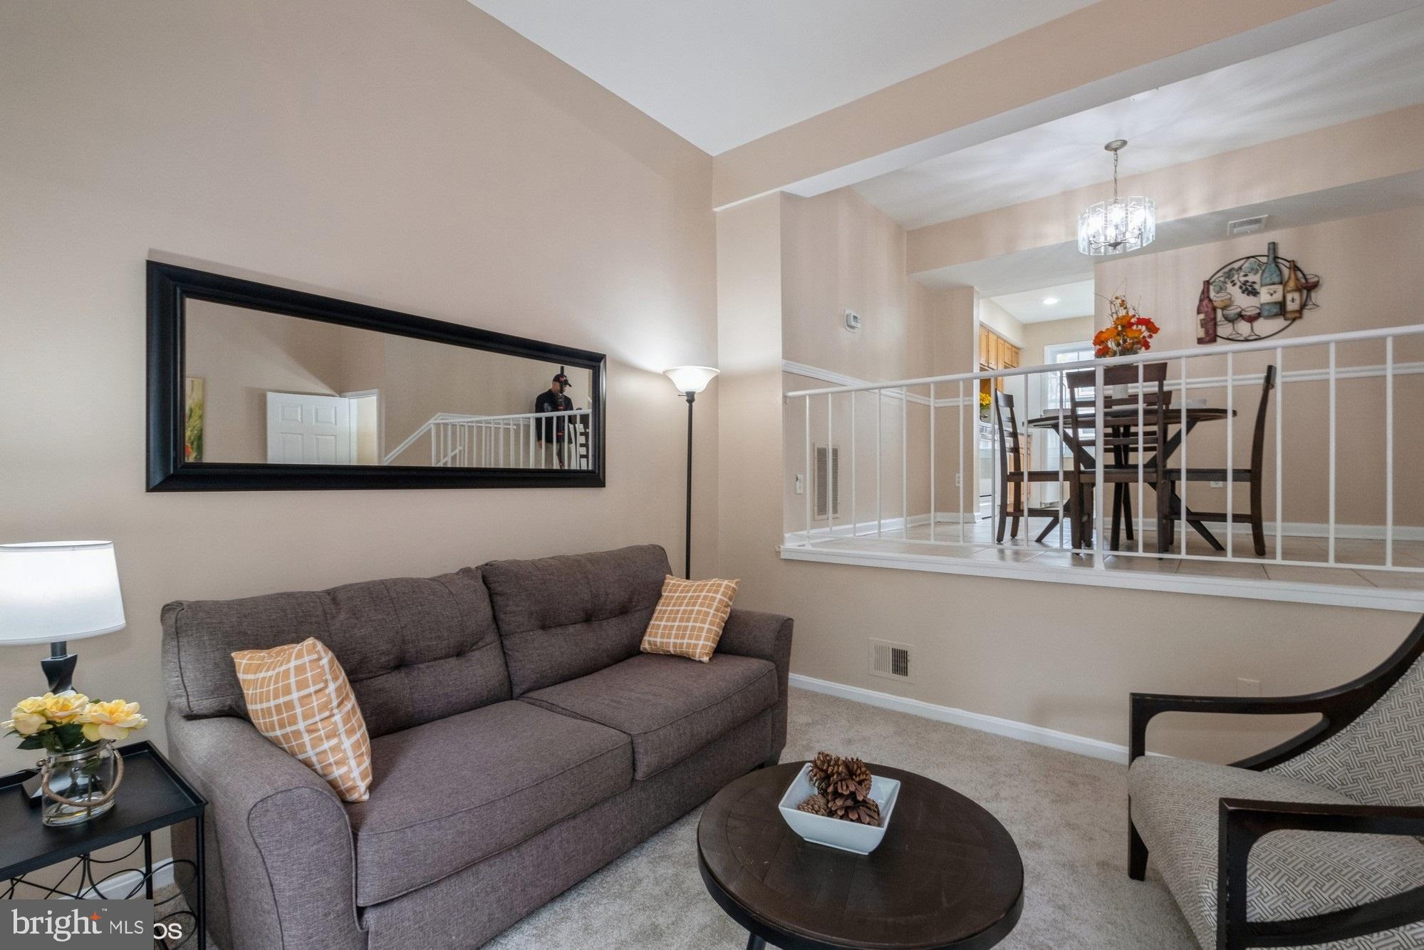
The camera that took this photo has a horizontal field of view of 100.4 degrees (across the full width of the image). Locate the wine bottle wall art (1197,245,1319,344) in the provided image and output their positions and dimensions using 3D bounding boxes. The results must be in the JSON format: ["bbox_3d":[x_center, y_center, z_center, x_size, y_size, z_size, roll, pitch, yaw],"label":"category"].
[{"bbox_3d":[3.776,-1.276,4.116,0.634,0.640,0.050,0,0,36],"label":"wine bottle wall art"}]

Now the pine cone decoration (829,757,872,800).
[{"bbox_3d":[0.310,0.680,1.329,0.090,0.083,0.090,0,0,21],"label":"pine cone decoration"}]

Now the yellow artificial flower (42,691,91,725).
[{"bbox_3d":[-1.530,0.553,1.406,0.088,0.060,0.088,0,0,43],"label":"yellow artificial flower"}]

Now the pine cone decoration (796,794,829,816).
[{"bbox_3d":[0.230,0.750,1.341,0.080,0.060,0.062,0,0,-11],"label":"pine cone decoration"}]

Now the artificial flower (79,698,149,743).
[{"bbox_3d":[-1.367,0.561,1.356,0.110,0.070,0.115,0,0,45],"label":"artificial flower"}]

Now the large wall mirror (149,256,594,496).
[{"bbox_3d":[-1.108,-0.281,2.388,0.040,0.674,1.706,0,-1,40],"label":"large wall mirror"}]

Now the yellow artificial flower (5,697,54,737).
[{"bbox_3d":[-1.475,0.519,1.280,0.075,0.070,0.075,0,-1,-34],"label":"yellow artificial flower"}]

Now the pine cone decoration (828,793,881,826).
[{"bbox_3d":[0.306,0.725,1.270,0.105,0.080,0.095,0,0,21],"label":"pine cone decoration"}]

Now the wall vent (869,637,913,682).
[{"bbox_3d":[0.966,1.006,3.213,0.246,0.205,0.020,0,0,36],"label":"wall vent"}]

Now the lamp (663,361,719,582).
[{"bbox_3d":[-0.124,0.310,3.300,0.310,1.830,0.310,0,0,0],"label":"lamp"}]

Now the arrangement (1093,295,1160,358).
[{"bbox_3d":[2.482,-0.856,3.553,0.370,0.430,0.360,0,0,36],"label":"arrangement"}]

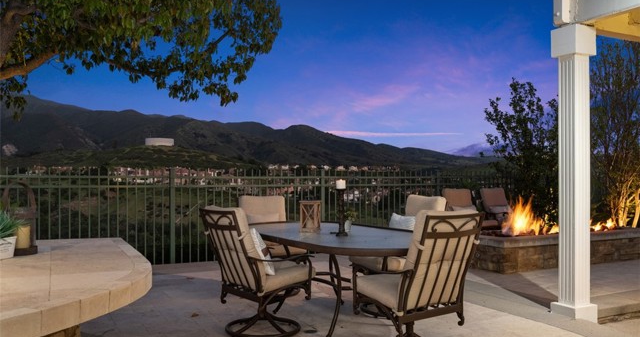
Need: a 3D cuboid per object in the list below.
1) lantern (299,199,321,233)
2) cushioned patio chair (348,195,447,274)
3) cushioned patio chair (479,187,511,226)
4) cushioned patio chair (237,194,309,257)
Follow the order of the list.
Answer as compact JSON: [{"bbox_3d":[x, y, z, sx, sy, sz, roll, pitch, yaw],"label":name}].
[{"bbox_3d":[-0.081,0.405,4.850,0.165,0.270,0.165,0,0,14],"label":"lantern"},{"bbox_3d":[0.697,0.770,5.078,0.730,0.990,0.620,0,0,-31],"label":"cushioned patio chair"},{"bbox_3d":[3.070,0.800,9.300,0.660,0.930,0.760,0,0,-29],"label":"cushioned patio chair"},{"bbox_3d":[-0.494,0.770,5.789,0.620,0.990,0.730,0,0,-26],"label":"cushioned patio chair"}]

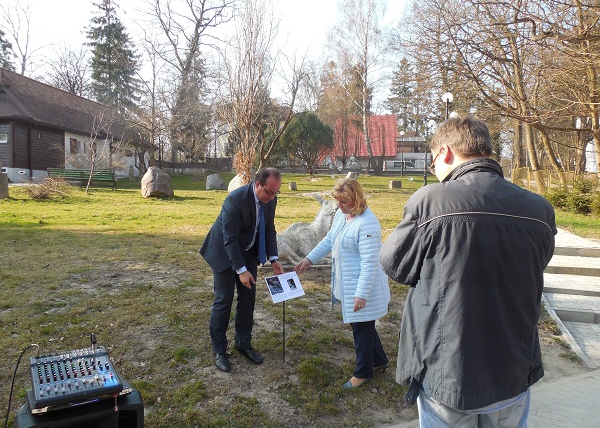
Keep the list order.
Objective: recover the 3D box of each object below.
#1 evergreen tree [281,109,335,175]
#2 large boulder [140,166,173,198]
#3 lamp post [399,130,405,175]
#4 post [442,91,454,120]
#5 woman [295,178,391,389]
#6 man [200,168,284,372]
[{"bbox_3d":[0.548,-5.088,31.655,4.000,4.750,3.900,0,6,0],"label":"evergreen tree"},{"bbox_3d":[-4.657,-1.107,14.160,1.080,1.000,0.900,0,6,0],"label":"large boulder"},{"bbox_3d":[8.215,-4.834,34.694,0.420,3.650,0.420,0,6,0],"label":"lamp post"},{"bbox_3d":[5.397,-2.586,15.823,0.420,3.620,0.420,0,6,0],"label":"post"},{"bbox_3d":[0.340,0.522,3.387,0.740,1.620,0.500,-3,6,-25],"label":"woman"},{"bbox_3d":[-0.480,0.448,3.681,0.700,1.670,0.580,5,7,41],"label":"man"}]

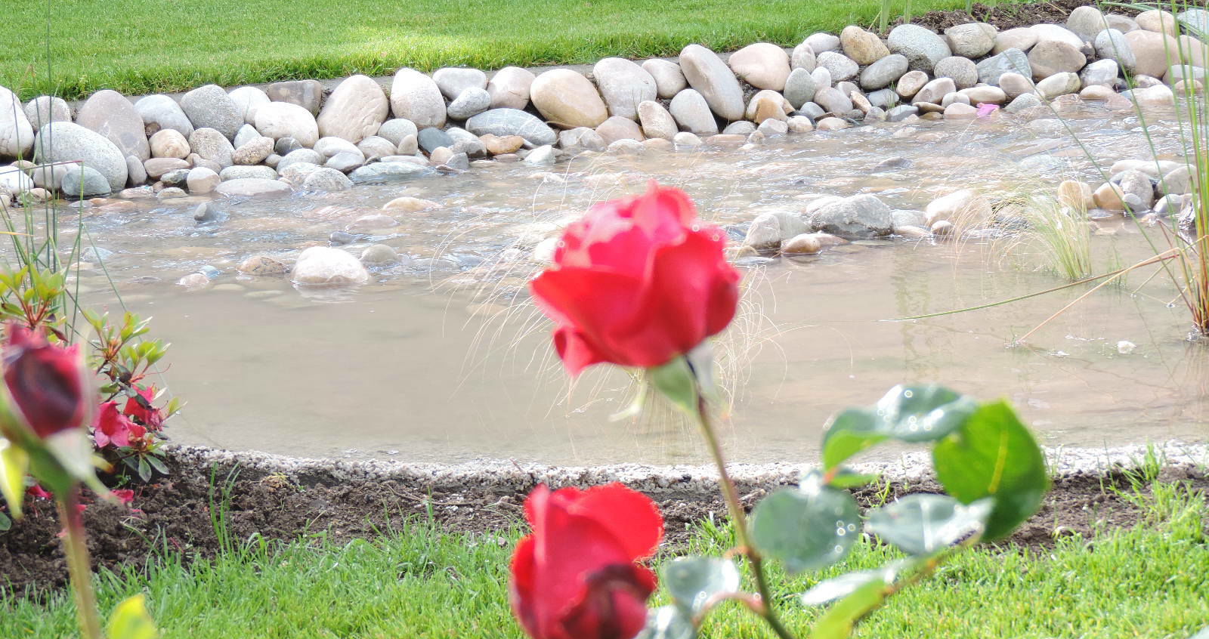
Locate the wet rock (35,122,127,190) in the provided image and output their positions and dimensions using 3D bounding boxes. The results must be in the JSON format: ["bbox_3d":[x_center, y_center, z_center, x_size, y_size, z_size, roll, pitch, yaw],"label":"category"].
[{"bbox_3d":[-1.013,-0.317,6.077,0.194,0.120,0.108,24,14,-6],"label":"wet rock"}]

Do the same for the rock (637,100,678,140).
[{"bbox_3d":[0.111,-0.412,6.514,0.059,0.090,0.050,-31,13,8],"label":"rock"}]

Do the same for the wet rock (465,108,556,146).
[{"bbox_3d":[-0.224,-0.456,7.480,0.213,0.090,0.130,0,14,0],"label":"wet rock"}]

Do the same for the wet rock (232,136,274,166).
[{"bbox_3d":[-0.695,-0.336,6.224,0.086,0.052,0.057,-19,15,5],"label":"wet rock"}]

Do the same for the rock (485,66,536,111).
[{"bbox_3d":[-0.198,-0.486,6.636,0.102,0.096,0.086,0,15,0],"label":"rock"}]

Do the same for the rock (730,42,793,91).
[{"bbox_3d":[0.346,-0.559,6.970,0.141,0.105,0.115,1,17,3],"label":"rock"}]

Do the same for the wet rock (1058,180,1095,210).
[{"bbox_3d":[1.031,-0.269,6.870,0.082,0.070,0.075,0,14,0],"label":"wet rock"}]

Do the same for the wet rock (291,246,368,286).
[{"bbox_3d":[-0.543,-0.103,6.210,0.150,0.090,0.120,0,14,0],"label":"wet rock"}]

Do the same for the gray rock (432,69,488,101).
[{"bbox_3d":[-0.309,-0.497,6.700,0.118,0.078,0.090,-1,17,-3],"label":"gray rock"}]

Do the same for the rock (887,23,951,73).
[{"bbox_3d":[0.831,-0.717,8.300,0.165,0.130,0.135,0,14,0],"label":"rock"}]

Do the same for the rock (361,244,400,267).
[{"bbox_3d":[-0.421,-0.113,5.906,0.074,0.060,0.064,0,14,0],"label":"rock"}]

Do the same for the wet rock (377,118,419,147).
[{"bbox_3d":[-0.442,-0.399,6.747,0.091,0.067,0.077,0,14,0],"label":"wet rock"}]

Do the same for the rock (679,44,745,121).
[{"bbox_3d":[0.229,-0.501,6.662,0.092,0.184,0.078,-32,13,8],"label":"rock"}]

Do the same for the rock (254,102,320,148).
[{"bbox_3d":[-0.738,-0.452,7.300,0.152,0.107,0.125,0,14,0],"label":"rock"}]

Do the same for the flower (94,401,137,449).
[{"bbox_3d":[-0.579,0.123,3.720,0.050,0.054,0.040,0,15,0],"label":"flower"}]

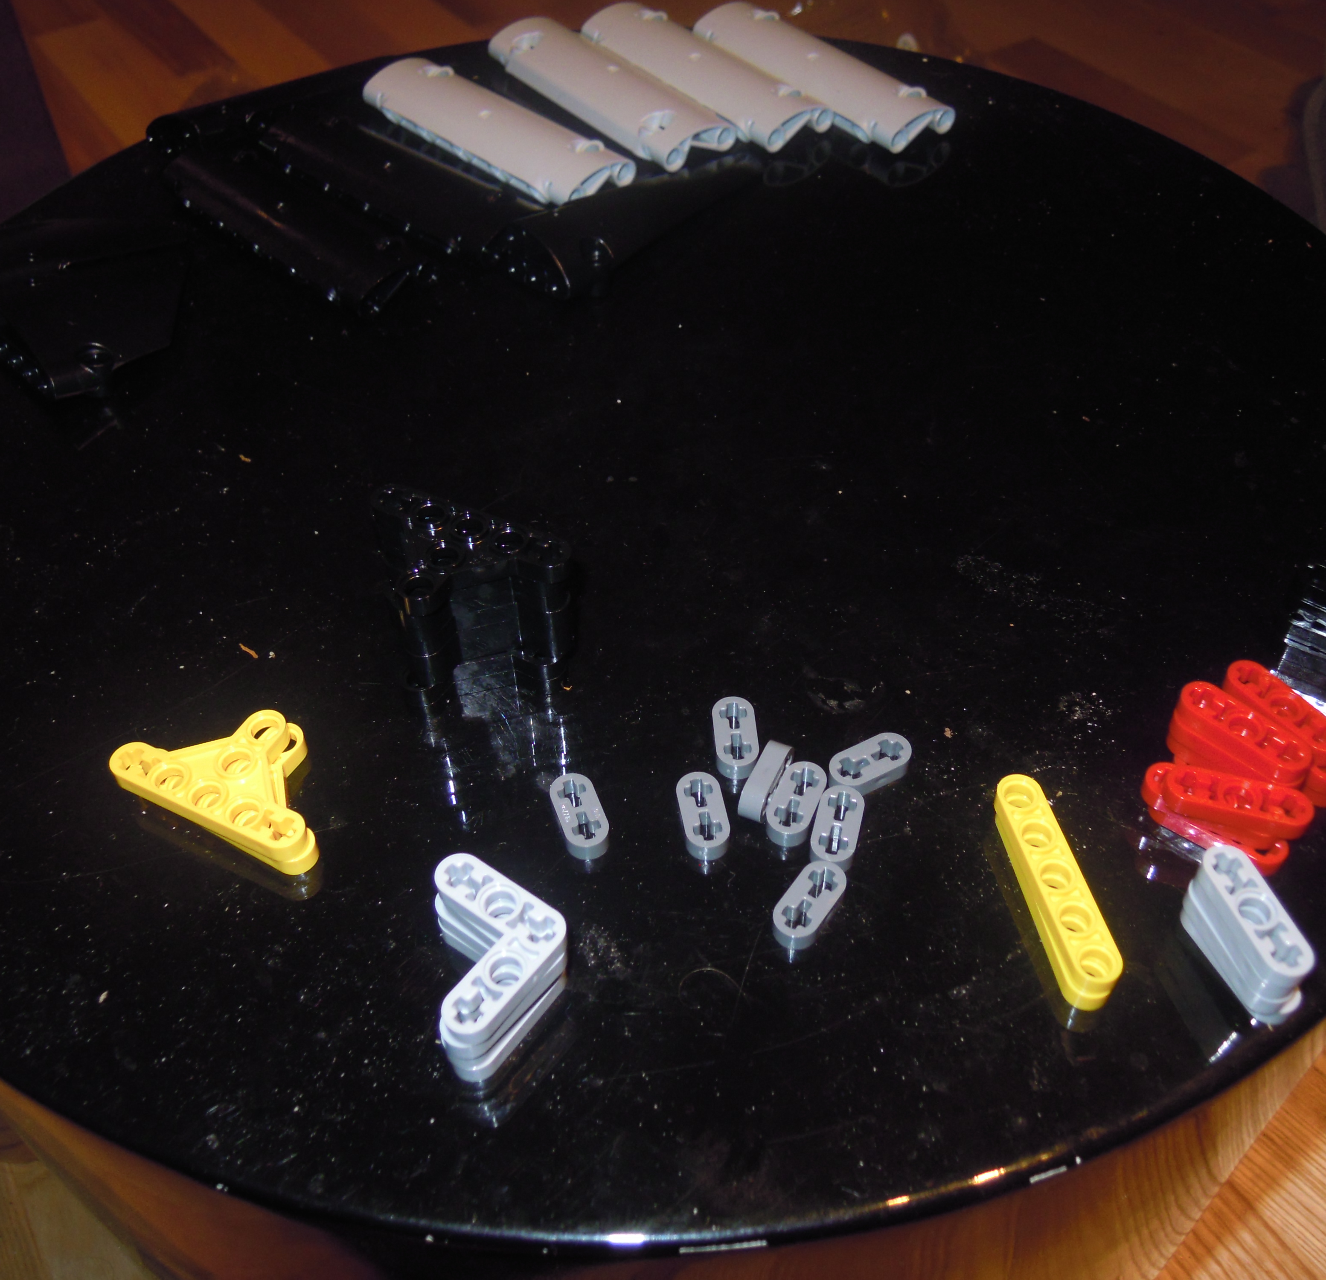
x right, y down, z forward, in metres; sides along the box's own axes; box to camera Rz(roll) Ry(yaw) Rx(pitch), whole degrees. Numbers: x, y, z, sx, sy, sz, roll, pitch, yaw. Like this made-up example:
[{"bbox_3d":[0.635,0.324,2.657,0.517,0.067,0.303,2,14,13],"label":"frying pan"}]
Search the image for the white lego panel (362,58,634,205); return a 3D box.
[{"bbox_3d":[-0.048,-0.146,0.394,0.088,0.010,0.025,36,58,29],"label":"white lego panel"}]

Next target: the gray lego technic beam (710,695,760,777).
[{"bbox_3d":[0.013,0.017,0.249,0.008,0.004,0.016,-4,48,-2],"label":"gray lego technic beam"}]

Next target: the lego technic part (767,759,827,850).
[{"bbox_3d":[0.023,0.028,0.239,0.008,0.004,0.016,17,50,16],"label":"lego technic part"}]

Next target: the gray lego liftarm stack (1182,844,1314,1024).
[{"bbox_3d":[0.091,0.046,0.216,0.009,0.016,0.024,-15,50,-13],"label":"gray lego liftarm stack"}]

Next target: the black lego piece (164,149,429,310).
[{"bbox_3d":[-0.097,-0.109,0.359,0.088,0.009,0.024,34,56,27],"label":"black lego piece"}]

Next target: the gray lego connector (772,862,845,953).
[{"bbox_3d":[0.024,0.043,0.226,0.008,0.004,0.016,29,54,23],"label":"gray lego connector"}]

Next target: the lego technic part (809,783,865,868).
[{"bbox_3d":[0.030,0.032,0.235,0.008,0.004,0.016,11,49,11],"label":"lego technic part"}]

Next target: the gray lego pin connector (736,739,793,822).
[{"bbox_3d":[0.018,0.025,0.241,0.004,0.008,0.016,20,51,17],"label":"gray lego pin connector"}]

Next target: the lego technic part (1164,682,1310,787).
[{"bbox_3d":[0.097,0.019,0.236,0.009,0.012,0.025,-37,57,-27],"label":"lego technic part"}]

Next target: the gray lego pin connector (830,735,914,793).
[{"bbox_3d":[0.037,0.022,0.244,0.016,0.004,0.008,-23,51,-18],"label":"gray lego pin connector"}]

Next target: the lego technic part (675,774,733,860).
[{"bbox_3d":[0.007,0.030,0.238,0.008,0.004,0.016,-8,48,-6],"label":"lego technic part"}]

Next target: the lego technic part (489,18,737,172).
[{"bbox_3d":[-0.016,-0.163,0.408,0.024,0.009,0.088,-32,55,-25],"label":"lego technic part"}]

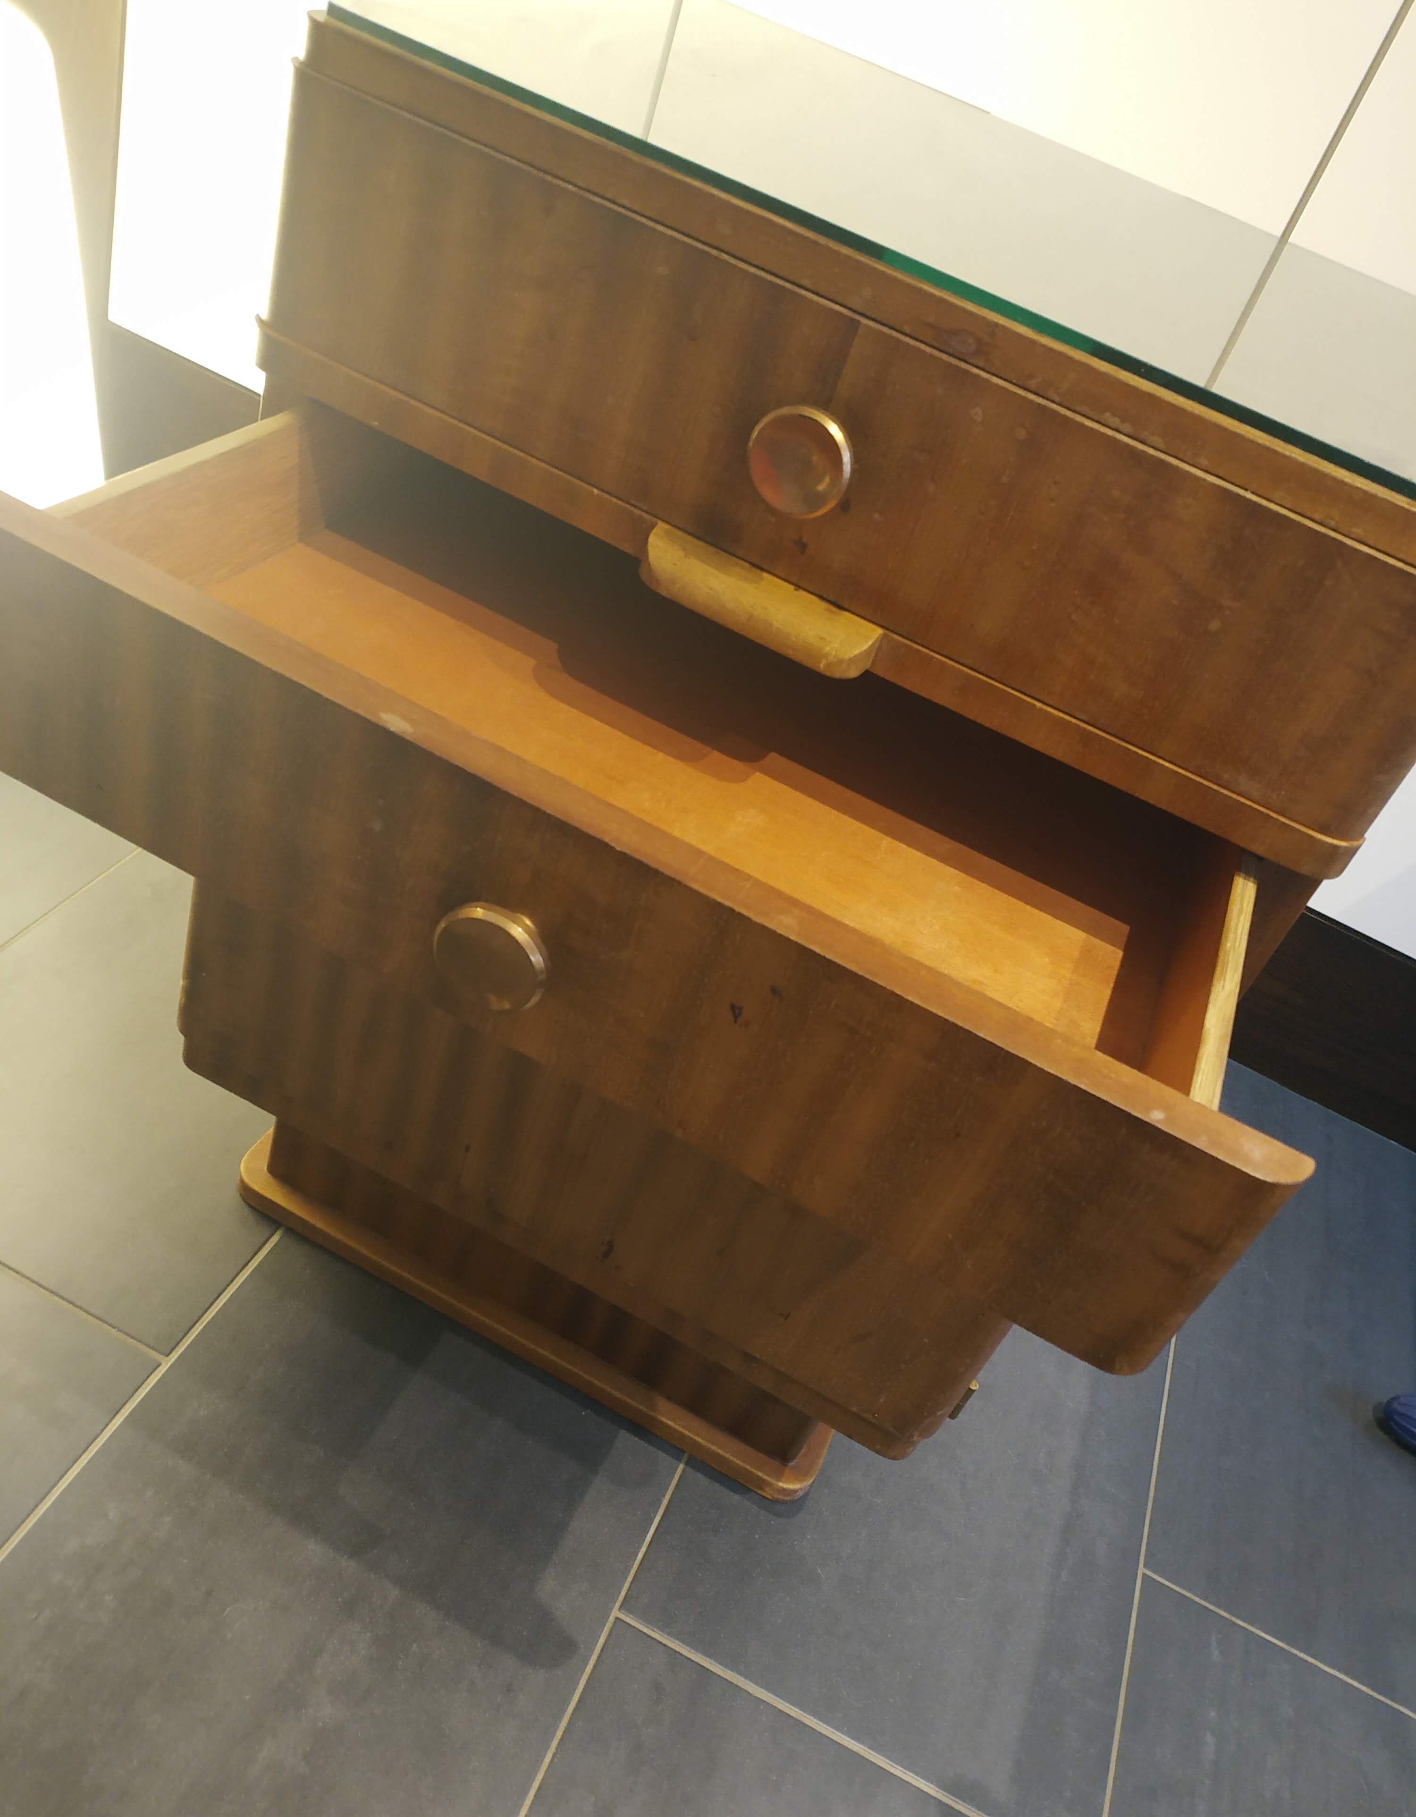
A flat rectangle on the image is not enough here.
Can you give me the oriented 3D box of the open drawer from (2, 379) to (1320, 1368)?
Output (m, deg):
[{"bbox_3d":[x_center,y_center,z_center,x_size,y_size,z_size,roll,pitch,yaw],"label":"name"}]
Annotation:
[{"bbox_3d":[-0.016,-0.056,0.771,0.578,0.112,0.310,27,36,8],"label":"open drawer"}]

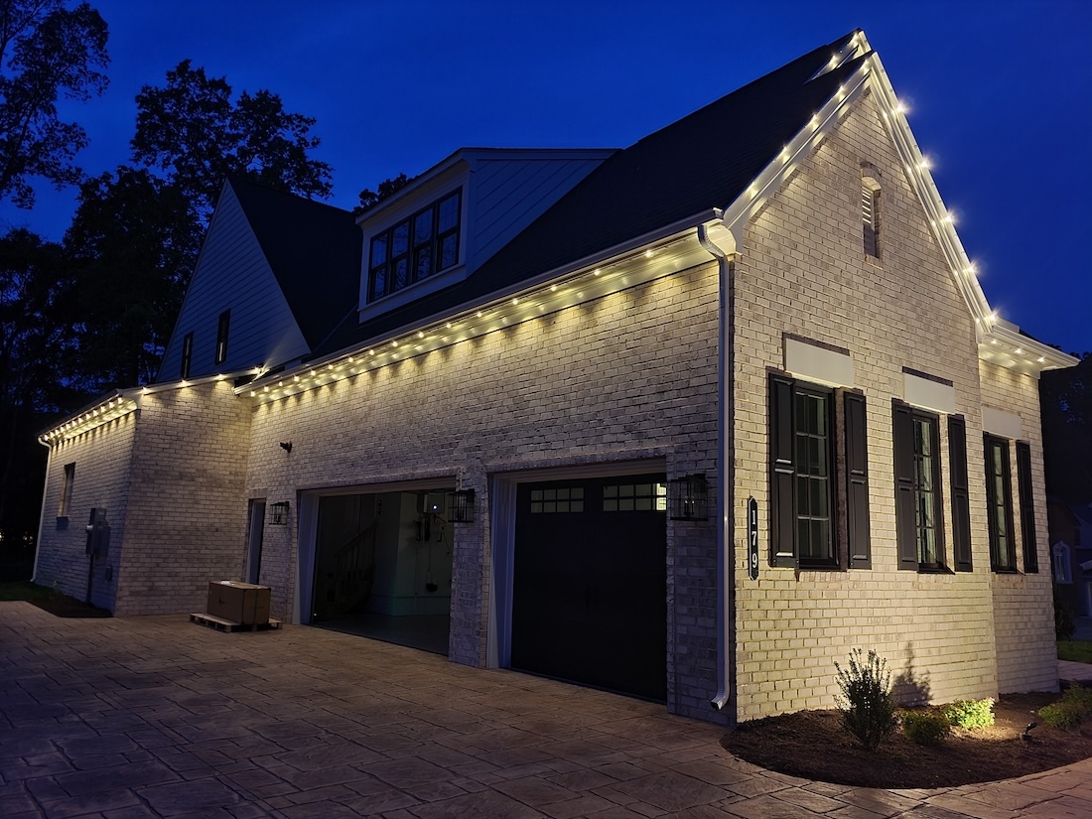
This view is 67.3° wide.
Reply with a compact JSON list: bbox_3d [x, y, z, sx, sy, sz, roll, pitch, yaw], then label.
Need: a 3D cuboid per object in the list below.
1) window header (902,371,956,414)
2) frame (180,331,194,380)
[{"bbox_3d":[4.166,-0.156,8.899,1.100,0.320,0.050,9,-12,-38],"label":"window header"},{"bbox_3d":[-8.966,-1.334,20.535,0.100,1.200,0.750,10,-12,-38],"label":"frame"}]

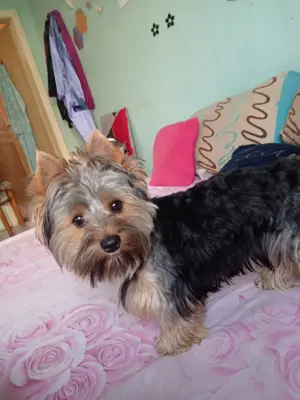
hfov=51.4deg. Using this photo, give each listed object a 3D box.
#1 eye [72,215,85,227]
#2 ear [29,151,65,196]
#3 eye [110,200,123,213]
[{"bbox_3d":[-0.089,0.025,0.388,0.014,0.014,0.011,-21,10,-6],"label":"eye"},{"bbox_3d":[-0.140,-0.036,0.425,0.047,0.054,0.025,-20,10,-1],"label":"ear"},{"bbox_3d":[-0.042,0.008,0.393,0.014,0.014,0.011,-23,11,-13],"label":"eye"}]

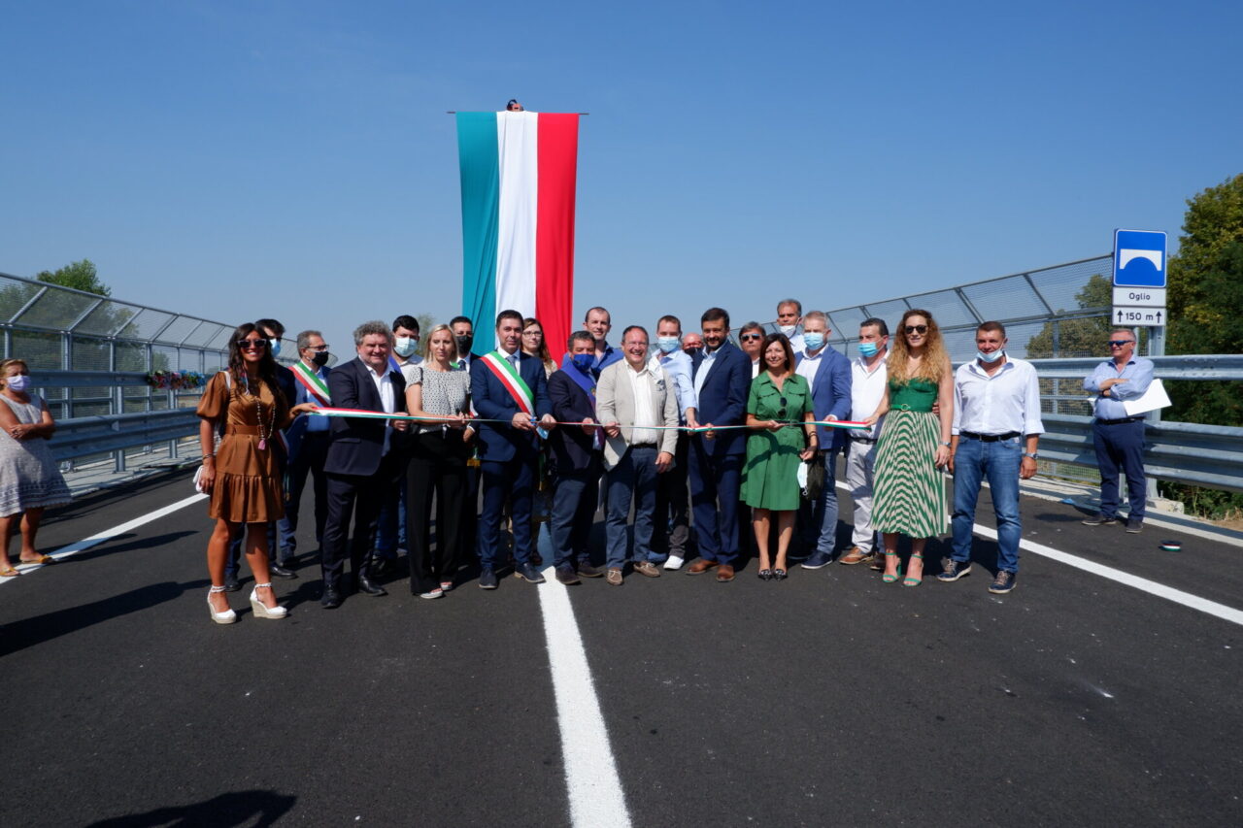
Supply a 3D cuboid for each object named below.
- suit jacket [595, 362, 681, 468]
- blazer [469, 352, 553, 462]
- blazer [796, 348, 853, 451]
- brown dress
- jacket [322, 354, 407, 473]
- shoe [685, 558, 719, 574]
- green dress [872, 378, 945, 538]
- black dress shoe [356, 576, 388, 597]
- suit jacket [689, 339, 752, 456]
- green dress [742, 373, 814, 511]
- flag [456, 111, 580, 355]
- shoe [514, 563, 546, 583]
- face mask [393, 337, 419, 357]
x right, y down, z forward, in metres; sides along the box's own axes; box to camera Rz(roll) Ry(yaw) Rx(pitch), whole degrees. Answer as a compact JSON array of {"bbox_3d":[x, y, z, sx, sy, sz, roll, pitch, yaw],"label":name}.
[{"bbox_3d":[0.103,0.013,5.430,0.560,0.740,0.340,0,3,-5],"label":"suit jacket"},{"bbox_3d":[-0.730,-0.037,5.206,0.560,0.750,0.420,-1,3,-12],"label":"blazer"},{"bbox_3d":[1.442,-0.107,5.850,0.530,0.760,0.340,2,3,30],"label":"blazer"},{"bbox_3d":[-2.190,0.192,4.620,0.530,0.880,0.380,-1,3,-25],"label":"brown dress"},{"bbox_3d":[-1.650,0.019,5.100,0.520,0.760,0.370,-2,4,-40],"label":"jacket"},{"bbox_3d":[0.575,1.039,5.567,0.110,0.120,0.300,3,4,40],"label":"shoe"},{"bbox_3d":[1.934,0.294,5.350,0.470,1.080,0.400,2,3,30],"label":"green dress"},{"bbox_3d":[-1.590,1.068,5.053,0.300,0.120,0.110,3,4,42],"label":"black dress shoe"},{"bbox_3d":[0.680,-0.094,5.403,0.510,0.800,0.370,2,4,37],"label":"suit jacket"},{"bbox_3d":[1.071,0.192,5.420,0.480,0.940,0.340,1,3,5],"label":"green dress"},{"bbox_3d":[-2.120,-3.263,16.343,2.500,5.800,0.250,0,3,-4],"label":"flag"},{"bbox_3d":[-0.620,1.069,5.360,0.110,0.115,0.290,-1,4,-36],"label":"shoe"},{"bbox_3d":[-1.510,-0.465,5.550,0.150,0.130,0.090,3,3,-20],"label":"face mask"}]

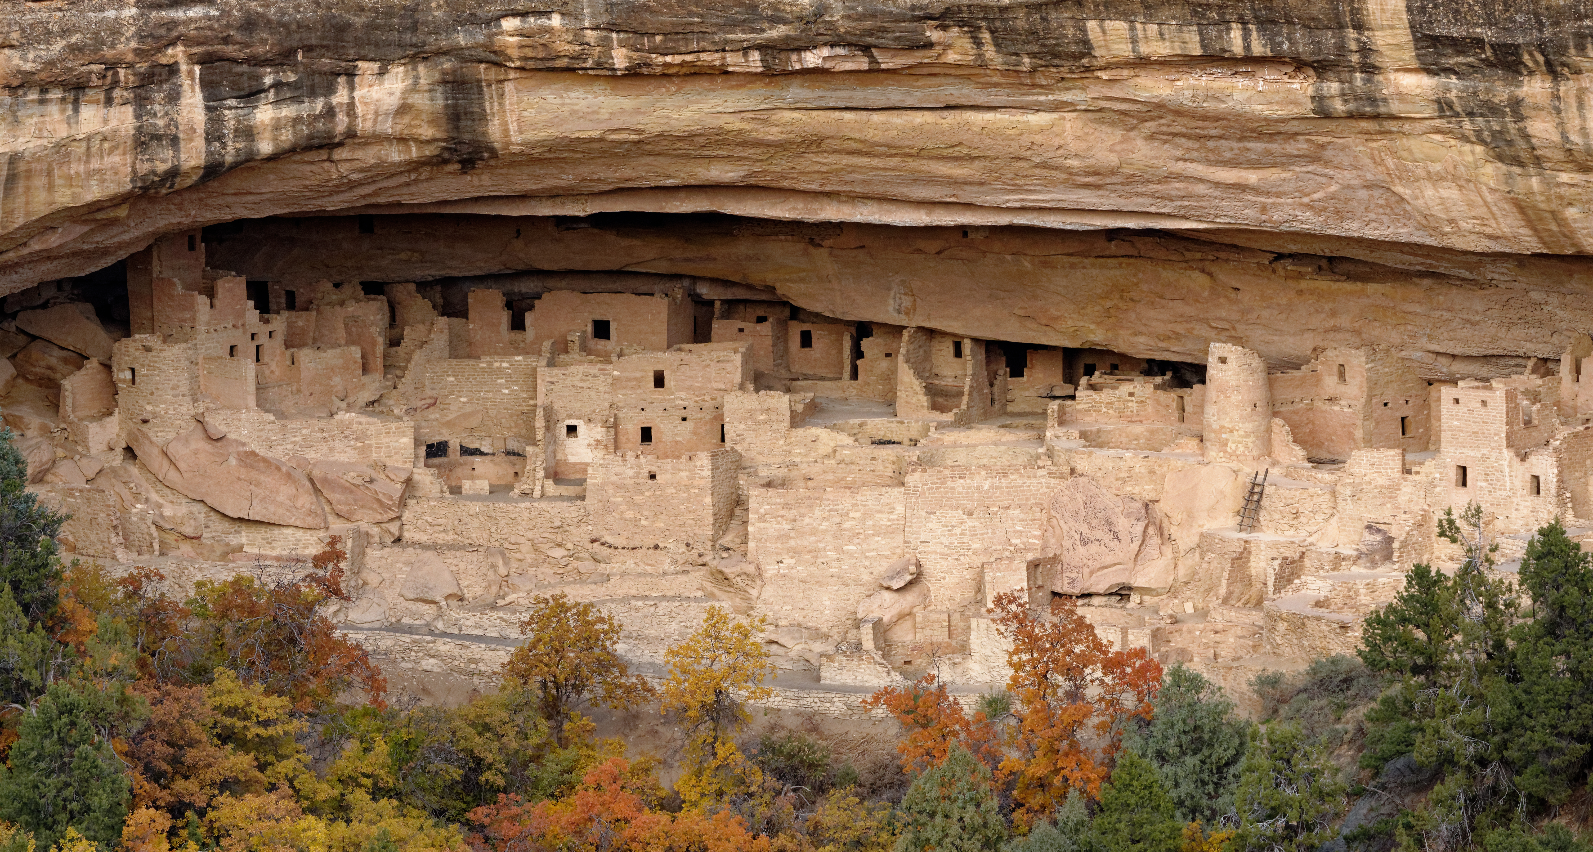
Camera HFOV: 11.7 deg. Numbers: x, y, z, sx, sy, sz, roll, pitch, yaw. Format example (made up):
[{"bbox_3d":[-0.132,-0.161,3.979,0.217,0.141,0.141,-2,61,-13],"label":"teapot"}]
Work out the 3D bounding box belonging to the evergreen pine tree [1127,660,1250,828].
[{"bbox_3d":[15.173,12.397,300.727,4.880,6.120,4.530,0,8,0],"label":"evergreen pine tree"}]

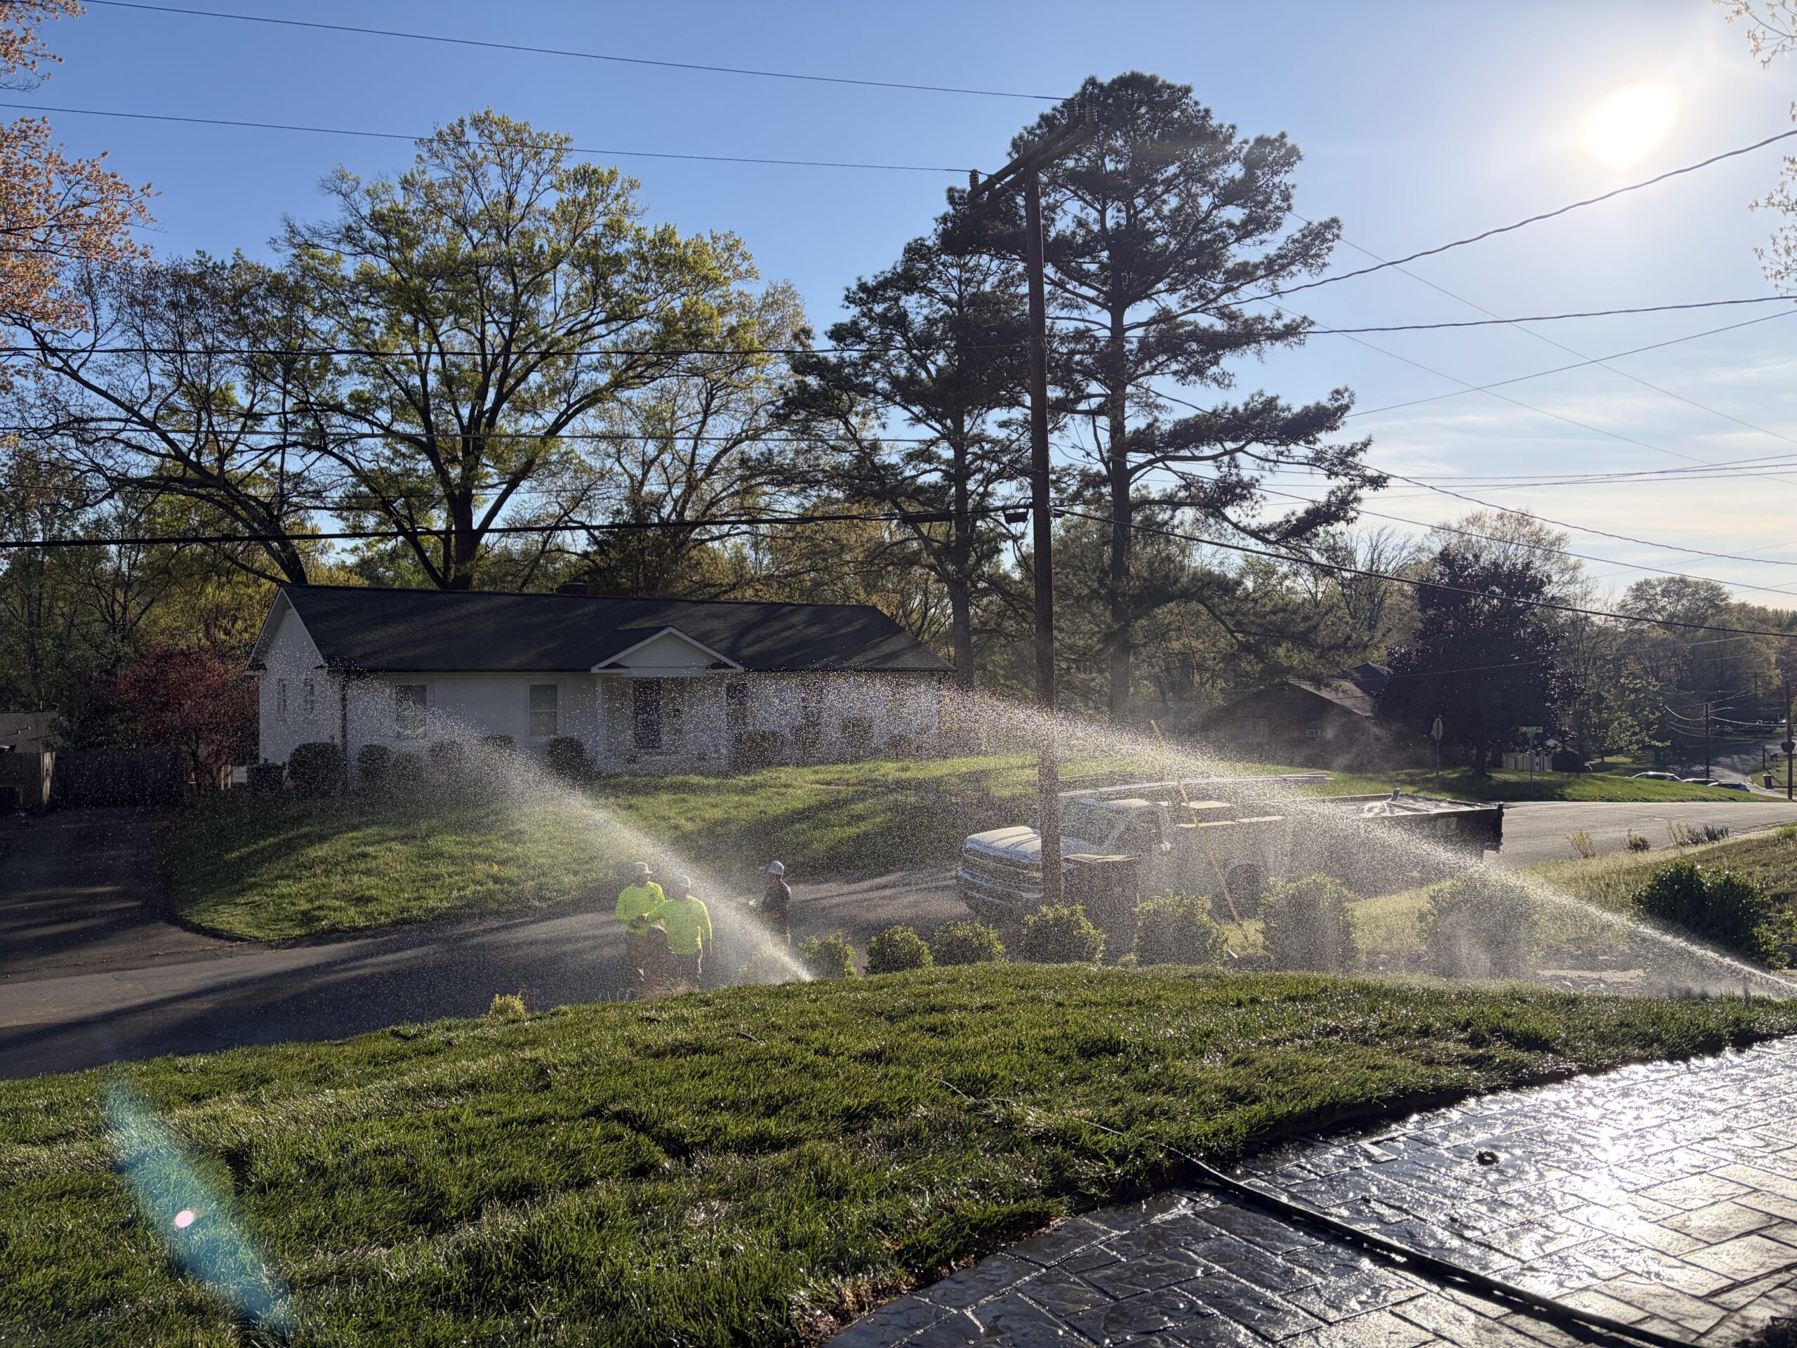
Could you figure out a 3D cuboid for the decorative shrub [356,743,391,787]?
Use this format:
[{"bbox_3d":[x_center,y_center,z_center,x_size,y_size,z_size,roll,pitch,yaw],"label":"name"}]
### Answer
[{"bbox_3d":[-13.569,2.360,34.891,0.920,1.200,0.920,0,-1,-37],"label":"decorative shrub"}]

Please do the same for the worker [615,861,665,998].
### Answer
[{"bbox_3d":[-3.130,3.140,16.400,0.600,1.760,0.450,0,0,-23],"label":"worker"}]

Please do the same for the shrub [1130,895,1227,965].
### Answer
[{"bbox_3d":[2.088,1.947,9.988,0.686,0.640,0.686,-1,-1,0],"label":"shrub"}]

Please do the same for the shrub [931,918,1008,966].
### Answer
[{"bbox_3d":[0.619,2.486,11.932,0.668,0.640,0.668,-1,-1,0],"label":"shrub"}]

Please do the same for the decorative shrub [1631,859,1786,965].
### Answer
[{"bbox_3d":[4.441,1.328,7.400,0.839,0.616,0.750,0,0,0],"label":"decorative shrub"}]

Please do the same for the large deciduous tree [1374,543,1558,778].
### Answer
[{"bbox_3d":[22.437,-0.496,53.000,7.222,9.096,7.222,0,0,0],"label":"large deciduous tree"}]

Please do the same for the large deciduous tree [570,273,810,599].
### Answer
[{"bbox_3d":[-9.108,-7.055,59.840,10.800,20.781,10.800,-1,-1,0],"label":"large deciduous tree"}]

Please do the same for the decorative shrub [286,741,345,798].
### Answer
[{"bbox_3d":[-14.573,2.408,33.800,1.477,1.406,1.400,0,0,0],"label":"decorative shrub"}]

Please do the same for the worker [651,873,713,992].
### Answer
[{"bbox_3d":[-2.648,3.338,16.587,0.740,1.720,0.500,-1,-1,18],"label":"worker"}]

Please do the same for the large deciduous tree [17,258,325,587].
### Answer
[{"bbox_3d":[-25.762,-5.827,48.000,11.433,18.253,11.000,0,0,0],"label":"large deciduous tree"}]

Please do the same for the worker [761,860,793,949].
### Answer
[{"bbox_3d":[-1.537,3.240,17.187,0.450,1.740,0.500,-1,-1,-6],"label":"worker"}]

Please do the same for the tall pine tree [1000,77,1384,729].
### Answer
[{"bbox_3d":[10.594,-9.358,48.500,13.268,24.517,12.000,0,0,0],"label":"tall pine tree"}]

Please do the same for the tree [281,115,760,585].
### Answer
[{"bbox_3d":[-13.990,-8.791,50.000,17.631,24.181,16.000,0,0,0],"label":"tree"}]

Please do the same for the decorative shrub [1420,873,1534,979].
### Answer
[{"bbox_3d":[3.454,1.515,8.045,0.672,0.660,0.672,-1,-1,0],"label":"decorative shrub"}]

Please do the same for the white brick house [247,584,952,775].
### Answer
[{"bbox_3d":[-9.338,0.285,45.245,21.071,5.618,9.879,0,-1,-37],"label":"white brick house"}]

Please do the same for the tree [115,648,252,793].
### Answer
[{"bbox_3d":[-20.789,1.356,39.500,4.478,4.314,4.300,0,0,0],"label":"tree"}]

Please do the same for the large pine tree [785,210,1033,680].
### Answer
[{"bbox_3d":[0.260,-7.118,50.000,9.309,20.036,9.000,0,0,0],"label":"large pine tree"}]

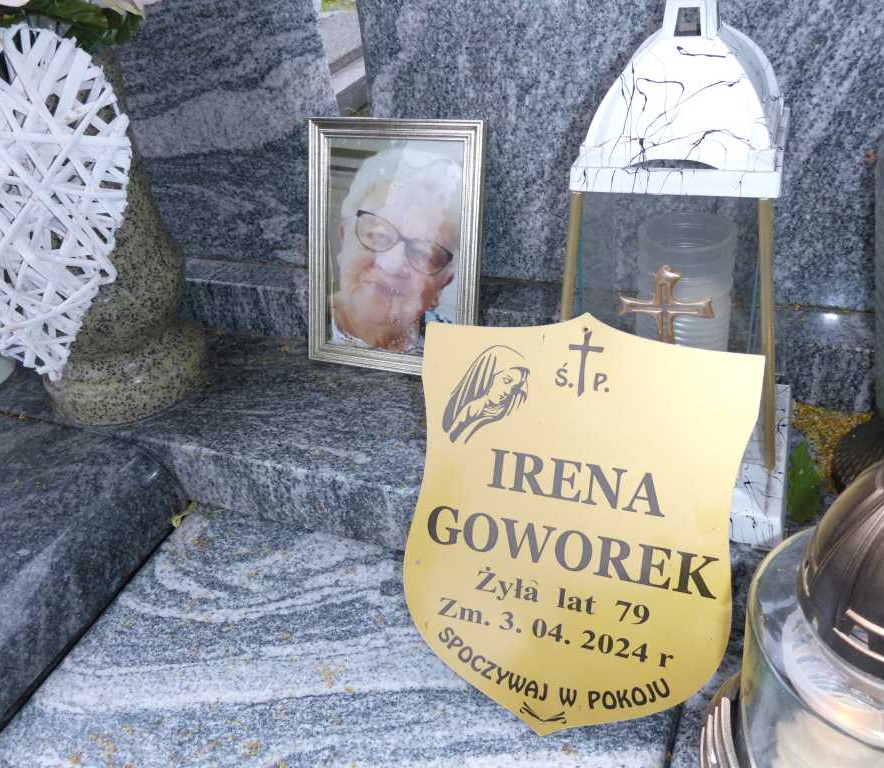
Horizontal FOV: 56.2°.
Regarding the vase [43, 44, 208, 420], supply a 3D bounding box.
[{"bbox_3d":[-0.281,-0.119,0.653,0.144,0.270,0.144,8,36,22],"label":"vase"}]

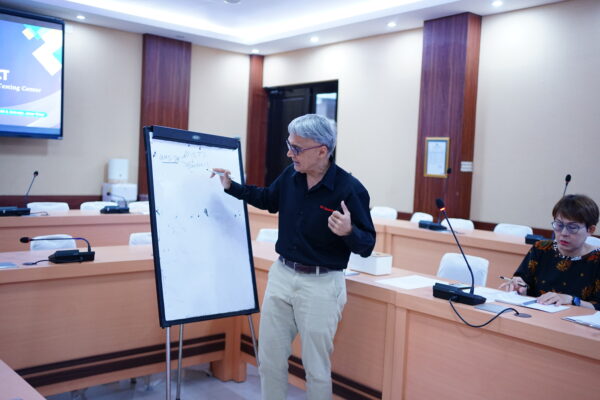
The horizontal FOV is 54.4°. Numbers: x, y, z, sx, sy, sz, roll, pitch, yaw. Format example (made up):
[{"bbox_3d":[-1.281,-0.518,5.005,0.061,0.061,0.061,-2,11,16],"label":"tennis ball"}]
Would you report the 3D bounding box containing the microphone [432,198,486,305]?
[{"bbox_3d":[0.695,0.221,2.595,0.150,0.435,0.270,-1,5,-41],"label":"microphone"}]

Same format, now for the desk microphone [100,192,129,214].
[{"bbox_3d":[-1.499,0.024,4.736,0.235,0.160,0.135,-1,5,-40],"label":"desk microphone"}]

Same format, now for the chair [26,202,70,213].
[{"bbox_3d":[-2.037,0.452,4.867,0.450,0.820,0.500,-1,5,-41],"label":"chair"}]

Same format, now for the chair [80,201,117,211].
[{"bbox_3d":[-1.696,0.448,5.160,0.450,0.820,0.500,-1,5,-41],"label":"chair"}]

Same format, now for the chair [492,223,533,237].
[{"bbox_3d":[1.556,0.631,4.612,0.500,0.820,0.450,-1,5,-40],"label":"chair"}]

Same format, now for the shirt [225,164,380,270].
[{"bbox_3d":[-0.002,0.069,2.610,0.700,0.470,0.320,4,4,27],"label":"shirt"}]

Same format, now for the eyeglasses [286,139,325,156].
[{"bbox_3d":[0.036,-0.238,2.559,0.140,0.045,0.140,-16,29,-27],"label":"eyeglasses"}]

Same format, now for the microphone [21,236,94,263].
[{"bbox_3d":[-1.269,0.257,3.048,0.375,0.125,0.140,-1,5,-40],"label":"microphone"}]

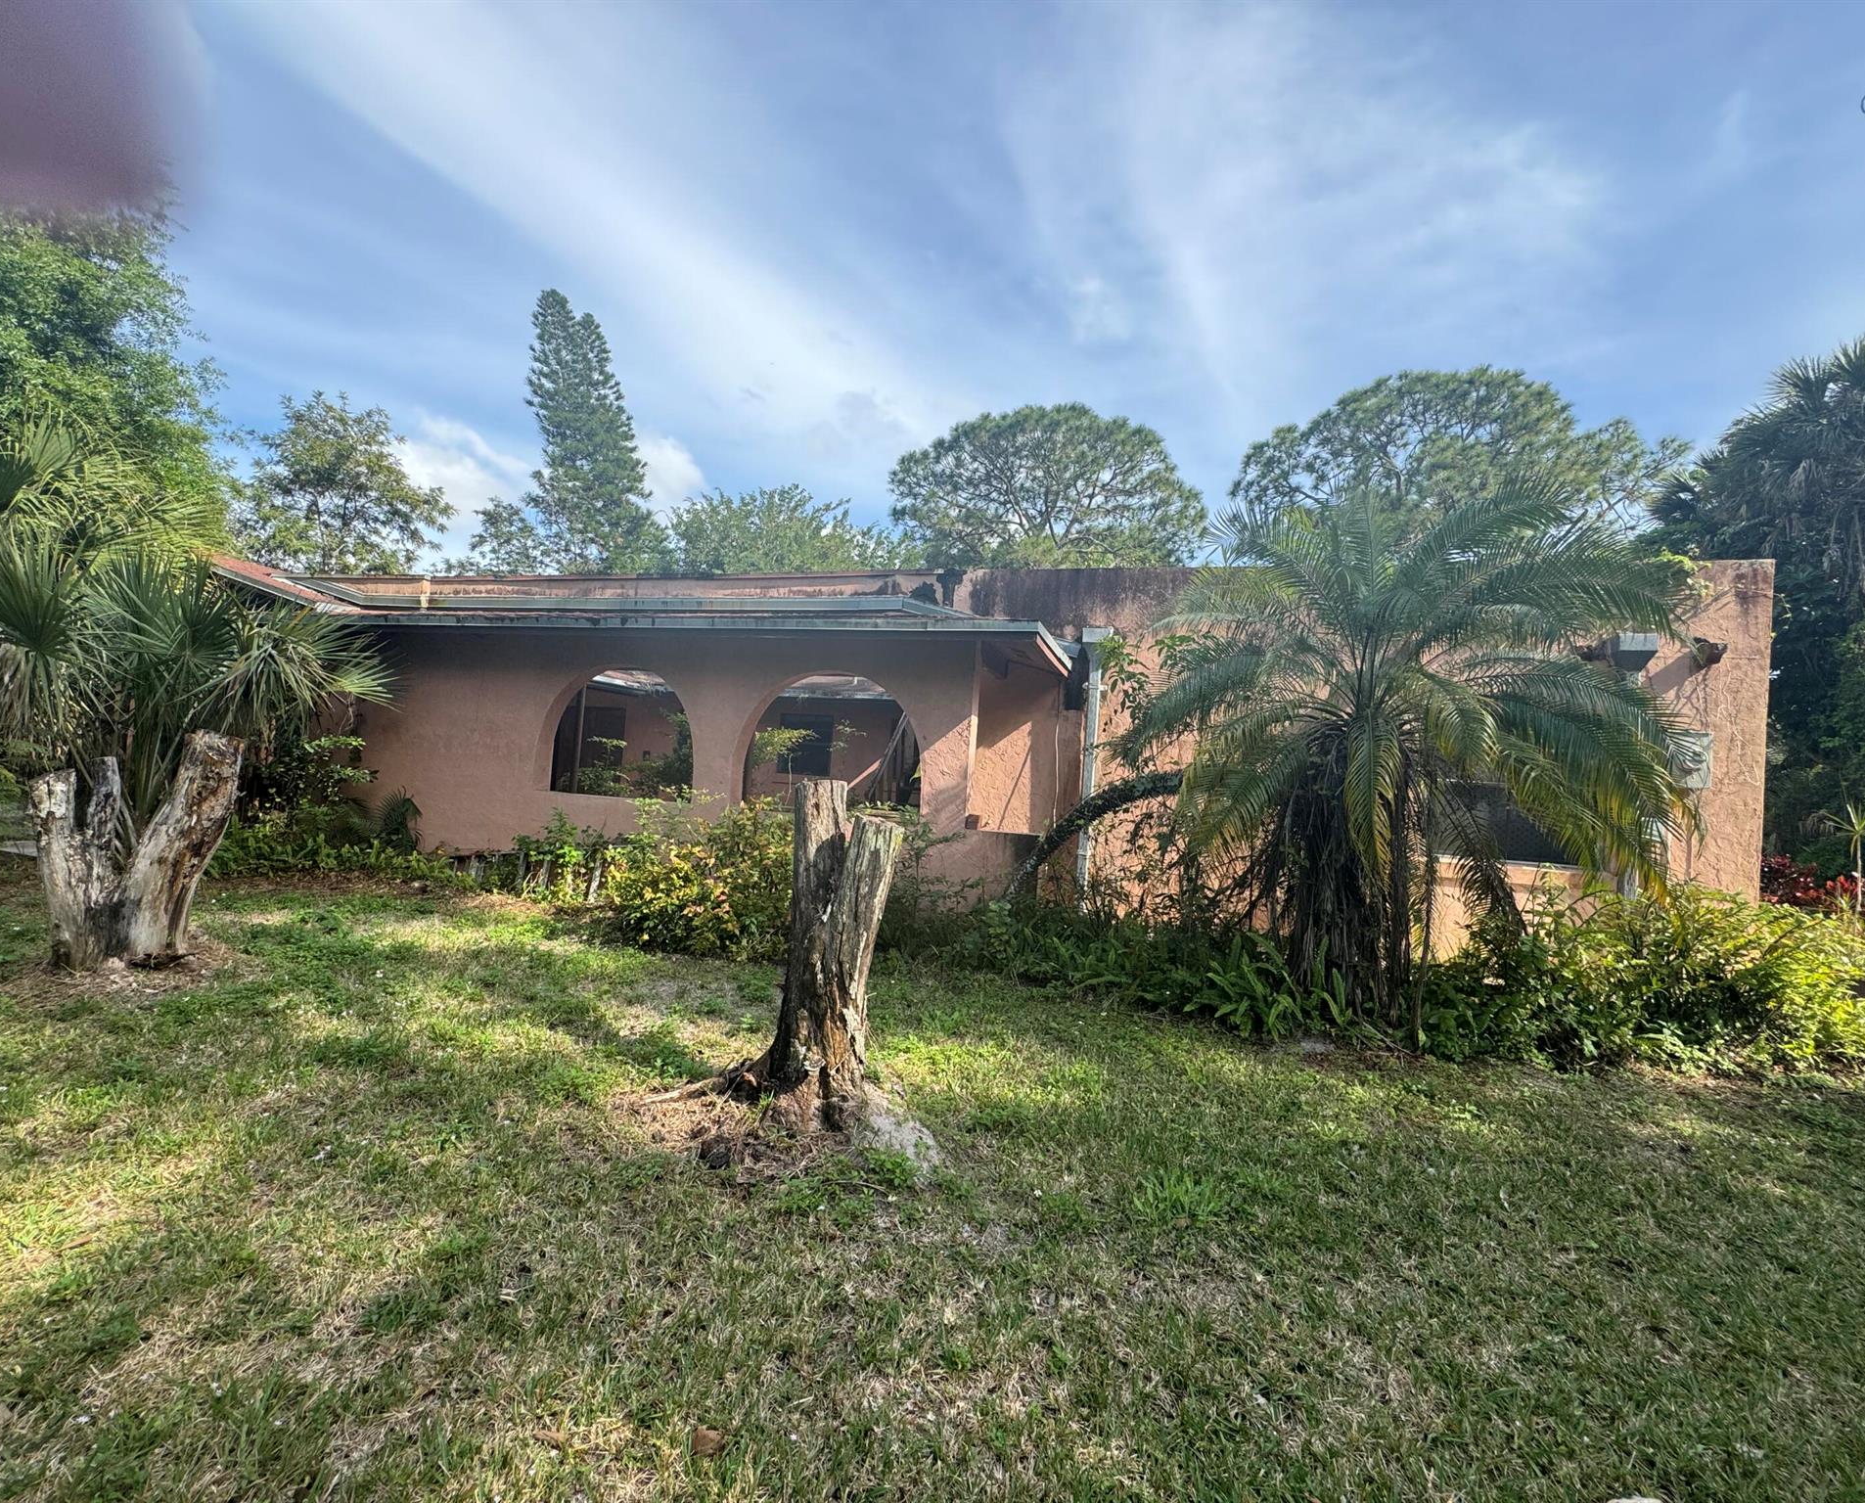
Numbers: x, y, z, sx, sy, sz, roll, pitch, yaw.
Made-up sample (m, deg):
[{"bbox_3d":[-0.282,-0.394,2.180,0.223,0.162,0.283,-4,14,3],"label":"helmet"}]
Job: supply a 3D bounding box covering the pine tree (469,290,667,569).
[{"bbox_3d":[-14.133,-8.662,31.046,6.800,18.110,6.300,3,1,0],"label":"pine tree"}]

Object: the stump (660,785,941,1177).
[{"bbox_3d":[-0.504,0.772,3.129,0.980,1.330,0.780,3,1,0],"label":"stump"}]

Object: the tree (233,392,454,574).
[{"bbox_3d":[-14.648,-4.183,20.031,5.600,9.390,5.300,3,1,0],"label":"tree"}]

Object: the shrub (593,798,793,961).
[{"bbox_3d":[-1.710,0.843,5.799,1.450,1.000,1.200,3,1,0],"label":"shrub"}]

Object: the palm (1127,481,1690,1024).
[{"bbox_3d":[2.848,0.000,4.850,3.150,3.160,2.800,3,1,0],"label":"palm"}]

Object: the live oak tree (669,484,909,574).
[{"bbox_3d":[-4.238,-3.297,23.038,7.000,8.580,6.800,3,1,0],"label":"live oak tree"}]

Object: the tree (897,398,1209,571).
[{"bbox_3d":[4.163,-6.047,31.052,12.000,14.710,11.500,3,1,0],"label":"tree"}]

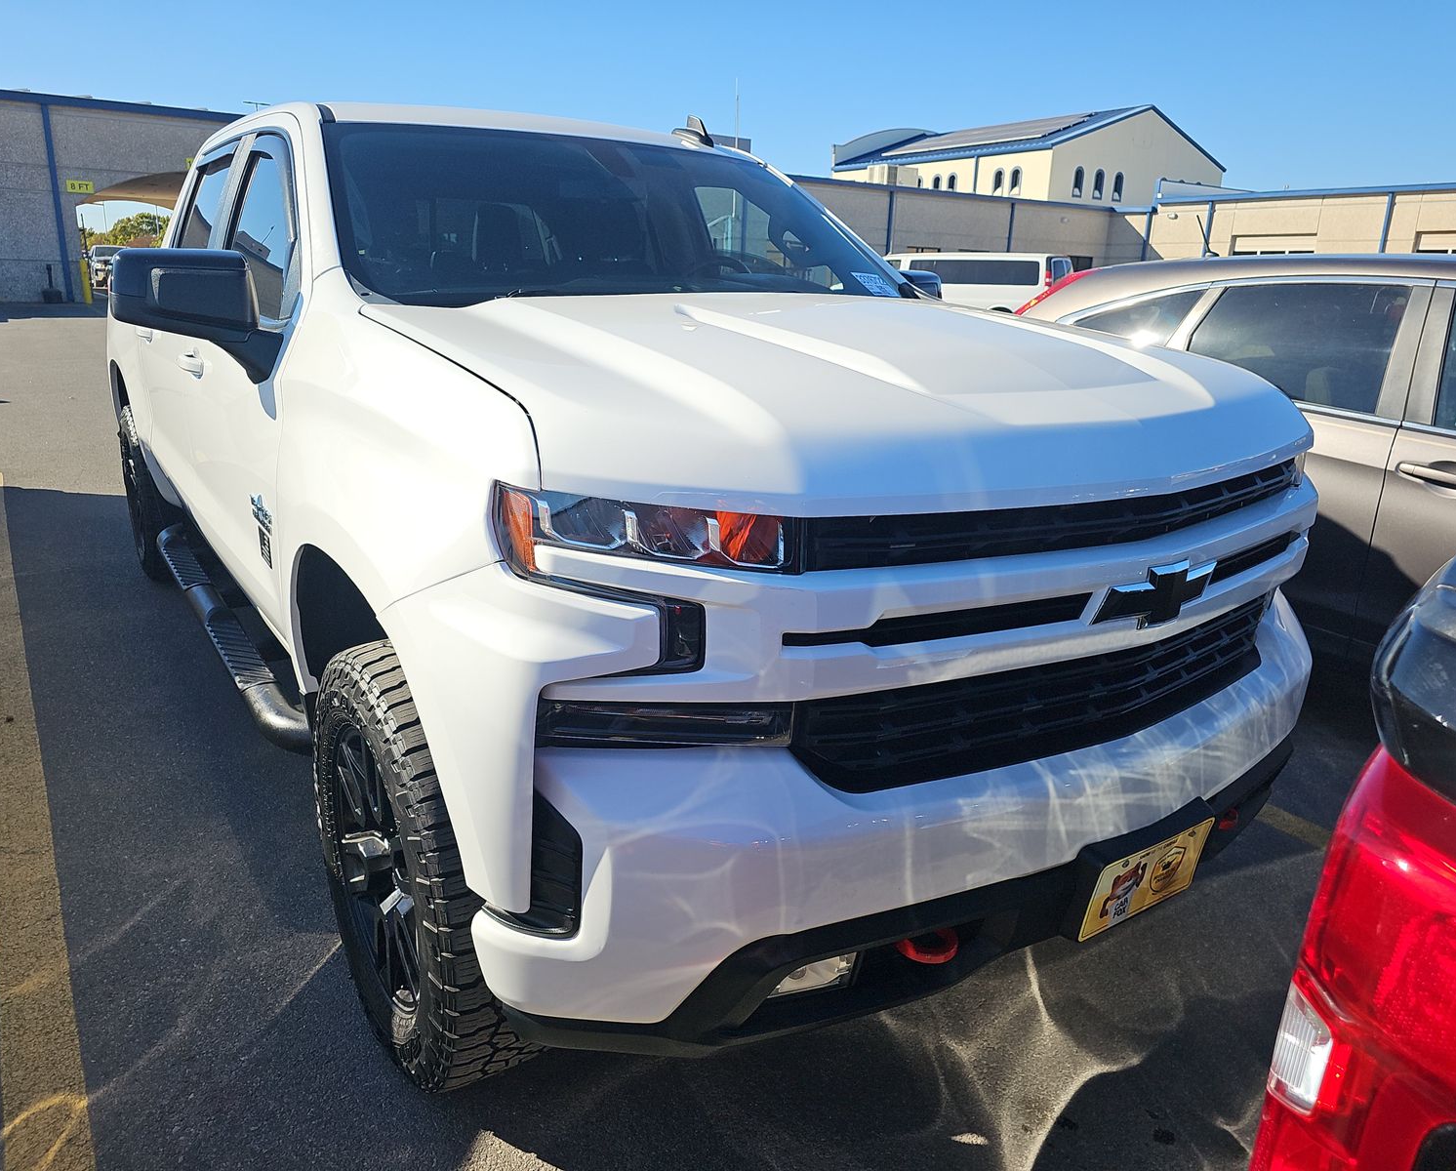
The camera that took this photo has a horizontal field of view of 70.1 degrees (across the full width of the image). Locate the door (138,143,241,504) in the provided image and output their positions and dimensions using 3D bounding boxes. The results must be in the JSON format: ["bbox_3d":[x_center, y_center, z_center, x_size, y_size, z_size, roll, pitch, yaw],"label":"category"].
[{"bbox_3d":[-1.817,-0.847,3.507,0.230,1.200,1.050,-9,21,-34],"label":"door"}]

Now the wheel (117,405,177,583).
[{"bbox_3d":[-2.680,-0.487,4.954,0.280,0.840,0.840,-9,21,-34],"label":"wheel"}]

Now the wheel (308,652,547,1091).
[{"bbox_3d":[-0.557,0.517,2.036,0.280,0.840,0.840,-9,21,-34],"label":"wheel"}]

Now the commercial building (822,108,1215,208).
[{"bbox_3d":[18.664,-23.885,67.372,16.228,11.354,18.068,-9,20,-33],"label":"commercial building"}]

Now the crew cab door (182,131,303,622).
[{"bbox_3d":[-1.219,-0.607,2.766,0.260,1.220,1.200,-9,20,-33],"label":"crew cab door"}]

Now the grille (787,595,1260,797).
[{"bbox_3d":[0.631,0.170,1.773,1.240,0.200,0.160,-9,20,-33],"label":"grille"}]

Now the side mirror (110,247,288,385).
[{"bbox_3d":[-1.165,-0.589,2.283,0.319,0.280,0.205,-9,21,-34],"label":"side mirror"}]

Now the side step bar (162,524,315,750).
[{"bbox_3d":[-1.571,0.107,3.307,0.208,0.120,2.050,-9,21,-34],"label":"side step bar"}]

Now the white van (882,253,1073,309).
[{"bbox_3d":[5.475,-7.078,25.544,5.800,2.090,2.000,14,20,36],"label":"white van"}]

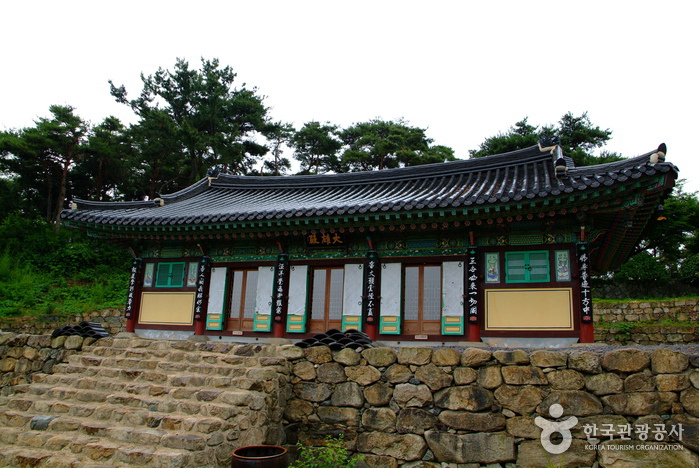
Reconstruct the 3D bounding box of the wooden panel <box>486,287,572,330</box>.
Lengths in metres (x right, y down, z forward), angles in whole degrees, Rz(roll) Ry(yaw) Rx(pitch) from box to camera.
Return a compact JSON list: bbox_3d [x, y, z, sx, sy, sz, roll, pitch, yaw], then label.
[{"bbox_3d":[4.641,1.967,13.642,2.177,1.073,0.070,-3,-13,20],"label":"wooden panel"}]

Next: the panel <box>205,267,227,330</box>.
[{"bbox_3d":[-4.263,2.092,16.873,0.583,2.000,0.070,-3,-13,20],"label":"panel"}]

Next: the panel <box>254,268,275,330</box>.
[{"bbox_3d":[-2.620,2.014,16.283,0.588,2.000,0.070,-3,-13,20],"label":"panel"}]

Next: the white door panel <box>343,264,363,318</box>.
[{"bbox_3d":[0.133,1.641,15.354,0.593,1.505,0.070,-3,-13,20],"label":"white door panel"}]

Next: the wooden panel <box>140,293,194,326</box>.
[{"bbox_3d":[-6.077,2.480,17.484,2.177,1.073,0.070,-3,-13,20],"label":"wooden panel"}]

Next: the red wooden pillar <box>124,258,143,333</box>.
[{"bbox_3d":[-7.425,2.110,18.048,0.280,2.518,0.290,-3,-13,20],"label":"red wooden pillar"}]

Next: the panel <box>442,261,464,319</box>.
[{"bbox_3d":[2.835,1.512,14.385,0.583,1.505,0.070,-3,-13,20],"label":"panel"}]

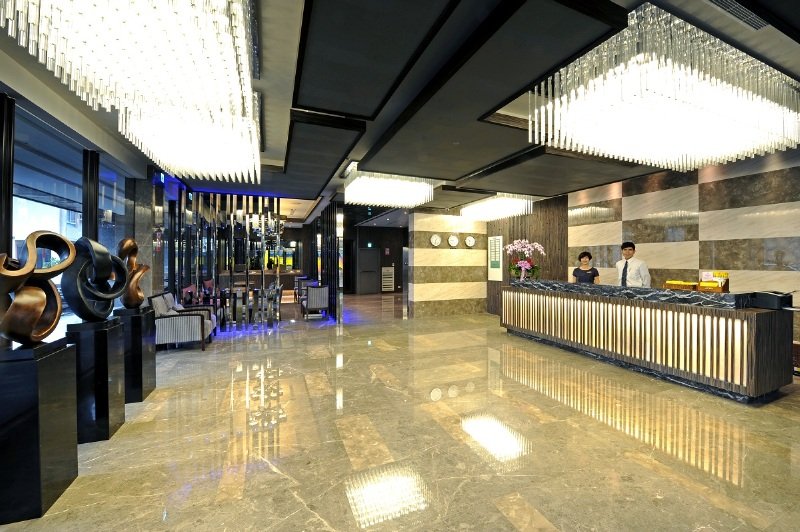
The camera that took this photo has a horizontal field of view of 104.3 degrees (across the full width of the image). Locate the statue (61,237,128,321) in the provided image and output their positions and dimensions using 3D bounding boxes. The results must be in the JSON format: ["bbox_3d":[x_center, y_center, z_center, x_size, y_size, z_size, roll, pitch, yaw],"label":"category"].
[{"bbox_3d":[-2.568,0.110,2.633,0.370,0.711,0.290,0,1,-23],"label":"statue"}]

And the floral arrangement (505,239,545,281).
[{"bbox_3d":[2.640,-0.134,6.618,0.750,0.884,0.580,1,1,45],"label":"floral arrangement"}]

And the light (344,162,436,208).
[{"bbox_3d":[-0.186,-1.288,5.180,1.280,0.435,0.906,0,1,-23],"label":"light"}]

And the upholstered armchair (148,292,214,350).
[{"bbox_3d":[-3.627,0.946,5.180,0.805,0.870,0.623,0,1,-23],"label":"upholstered armchair"}]

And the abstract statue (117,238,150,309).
[{"bbox_3d":[-2.835,0.082,3.315,0.247,0.750,0.247,0,1,-23],"label":"abstract statue"}]

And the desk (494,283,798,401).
[{"bbox_3d":[3.200,0.850,4.912,0.870,1.066,3.647,0,1,-23],"label":"desk"}]

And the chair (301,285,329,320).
[{"bbox_3d":[-2.144,0.919,7.952,0.558,0.848,0.725,0,1,-23],"label":"chair"}]

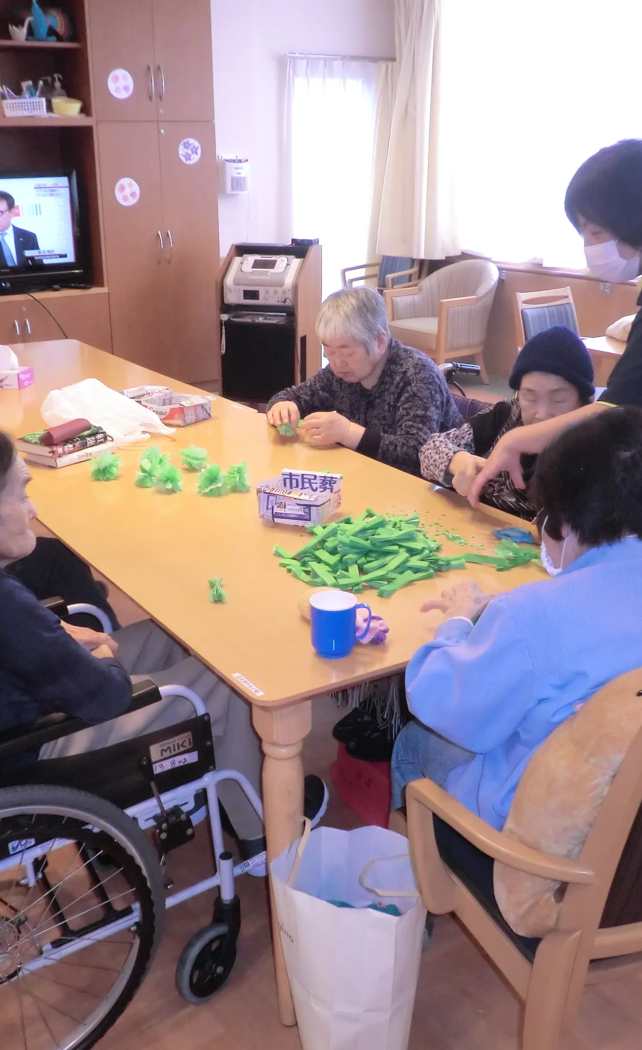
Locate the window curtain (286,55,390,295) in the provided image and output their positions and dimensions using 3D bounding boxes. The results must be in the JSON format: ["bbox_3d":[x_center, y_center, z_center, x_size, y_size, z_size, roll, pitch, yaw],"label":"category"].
[{"bbox_3d":[0.135,-2.072,7.142,0.840,1.980,0.120,-12,22,-30],"label":"window curtain"}]

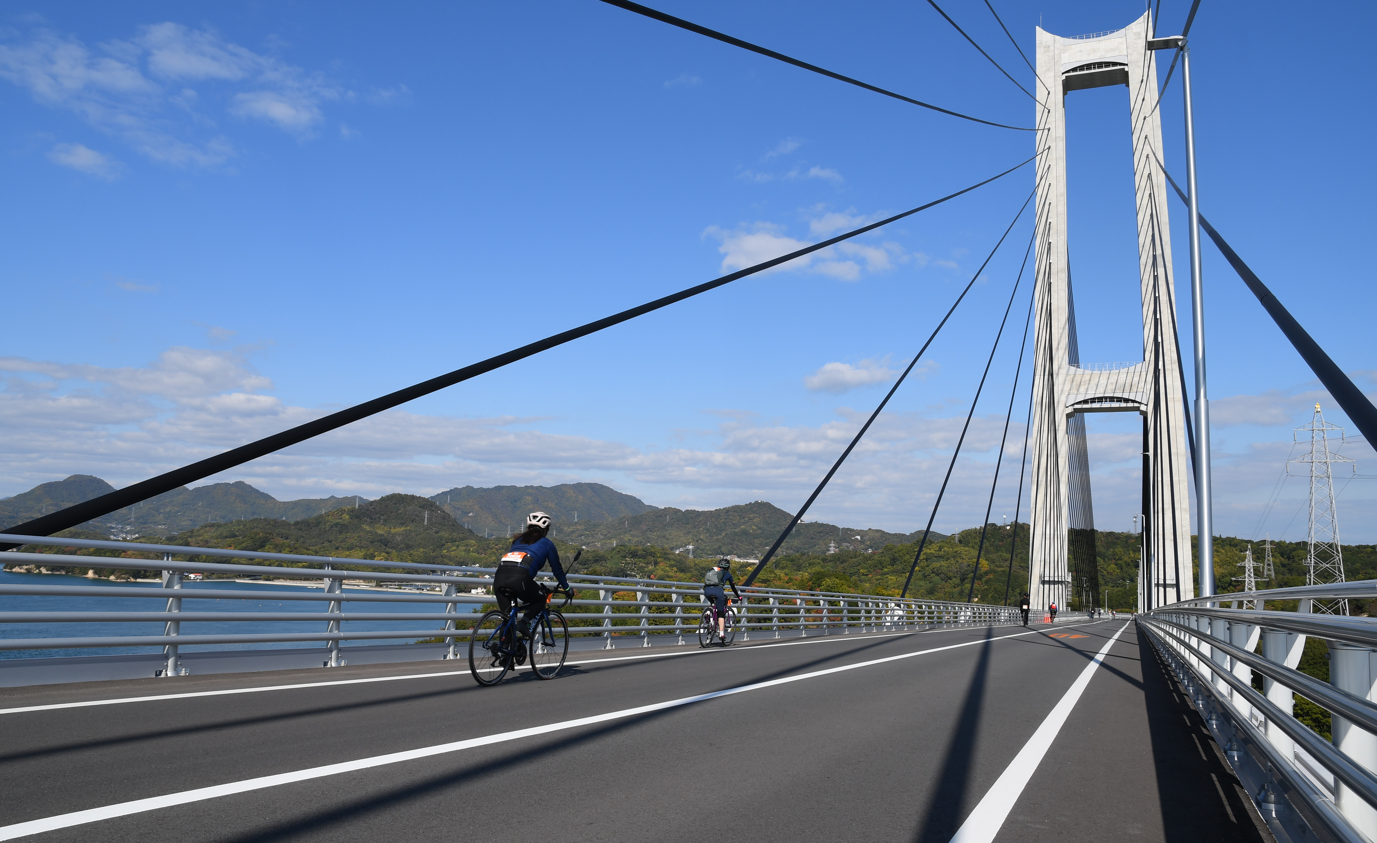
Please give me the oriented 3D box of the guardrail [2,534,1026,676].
[{"bbox_3d":[10.250,8.018,40.008,0.320,1.140,73.797,-2,-11,25],"label":"guardrail"}]

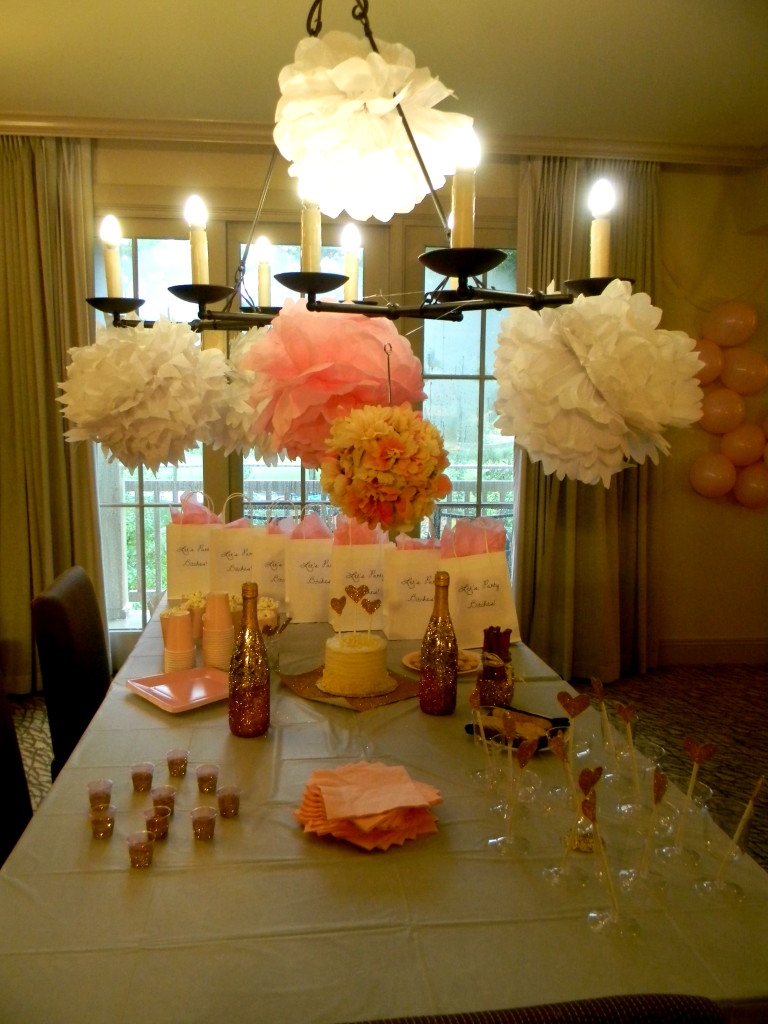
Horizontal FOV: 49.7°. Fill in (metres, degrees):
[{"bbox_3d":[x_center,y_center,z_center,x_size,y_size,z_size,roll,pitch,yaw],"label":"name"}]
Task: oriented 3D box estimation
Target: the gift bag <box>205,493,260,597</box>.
[{"bbox_3d":[-0.511,0.134,2.946,0.196,0.372,0.111,0,7,-7],"label":"gift bag"}]

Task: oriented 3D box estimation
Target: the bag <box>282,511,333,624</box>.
[{"bbox_3d":[-0.215,0.170,2.717,0.199,0.362,0.111,-1,7,-8],"label":"bag"}]

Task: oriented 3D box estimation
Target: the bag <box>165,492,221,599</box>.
[{"bbox_3d":[-0.679,0.123,3.022,0.199,0.372,0.111,0,7,-6],"label":"bag"}]

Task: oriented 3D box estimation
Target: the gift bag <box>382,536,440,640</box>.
[{"bbox_3d":[0.099,0.215,2.436,0.200,0.295,0.110,-1,7,-7],"label":"gift bag"}]

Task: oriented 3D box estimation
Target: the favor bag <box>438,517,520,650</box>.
[{"bbox_3d":[0.272,0.204,2.455,0.208,0.367,0.116,-3,8,-27],"label":"favor bag"}]

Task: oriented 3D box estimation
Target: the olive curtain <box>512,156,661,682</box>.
[{"bbox_3d":[1.056,-0.422,4.337,0.713,2.652,0.171,0,7,-5],"label":"olive curtain"}]

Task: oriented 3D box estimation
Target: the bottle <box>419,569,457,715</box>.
[{"bbox_3d":[0.123,0.287,1.816,0.085,0.312,0.085,-1,7,-7],"label":"bottle"}]

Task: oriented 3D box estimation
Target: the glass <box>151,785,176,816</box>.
[{"bbox_3d":[-0.366,0.477,1.375,0.042,0.050,0.042,-1,7,-7],"label":"glass"}]

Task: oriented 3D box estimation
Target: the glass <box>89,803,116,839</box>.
[{"bbox_3d":[-0.445,0.486,1.305,0.042,0.050,0.042,-1,7,-7],"label":"glass"}]

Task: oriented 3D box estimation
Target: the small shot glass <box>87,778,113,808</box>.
[{"bbox_3d":[-0.487,0.491,1.426,0.041,0.040,0.041,0,7,0],"label":"small shot glass"}]

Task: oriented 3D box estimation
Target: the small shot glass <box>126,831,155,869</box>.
[{"bbox_3d":[-0.360,0.497,1.221,0.042,0.050,0.042,-1,7,-7],"label":"small shot glass"}]

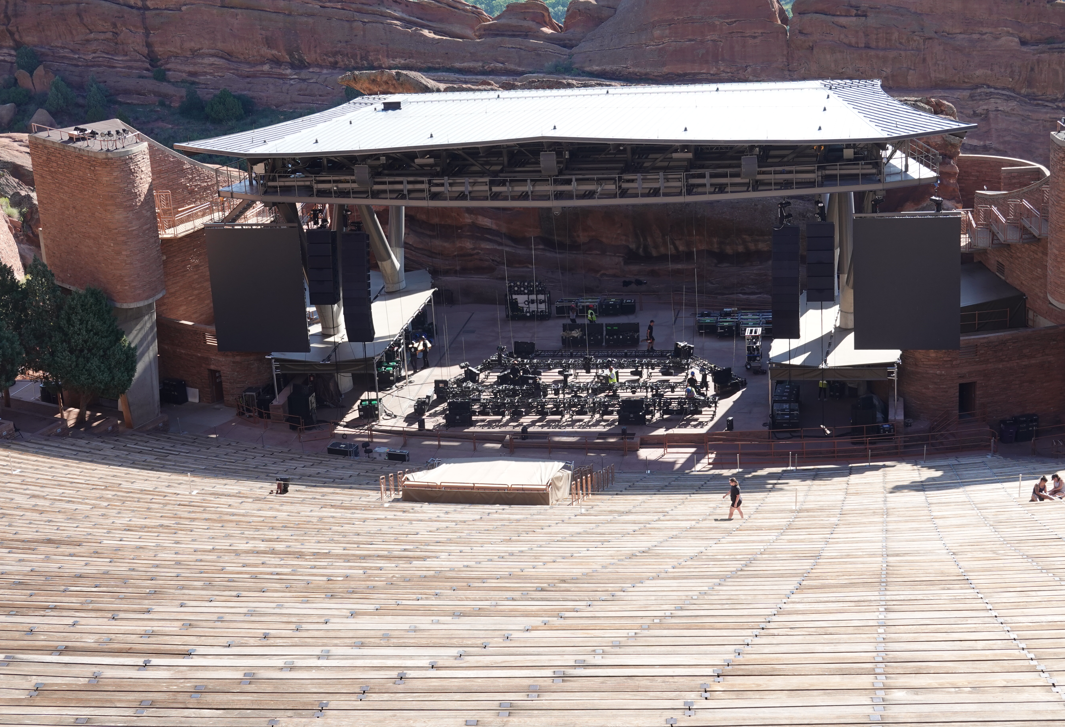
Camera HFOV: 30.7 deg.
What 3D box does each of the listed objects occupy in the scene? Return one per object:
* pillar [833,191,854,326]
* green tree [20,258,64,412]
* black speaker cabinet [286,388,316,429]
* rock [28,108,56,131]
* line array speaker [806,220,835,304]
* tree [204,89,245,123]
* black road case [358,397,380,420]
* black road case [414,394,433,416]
[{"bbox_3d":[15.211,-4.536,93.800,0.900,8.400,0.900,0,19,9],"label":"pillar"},{"bbox_3d":[-24.564,-1.376,97.800,2.600,8.200,2.600,-3,18,0],"label":"green tree"},{"bbox_3d":[-11.457,2.353,97.359,0.970,1.720,1.000,1,17,12],"label":"black speaker cabinet"},{"bbox_3d":[-52.608,-26.063,208.000,3.200,2.800,2.900,-3,18,0],"label":"rock"},{"bbox_3d":[12.975,-4.569,87.348,1.240,3.550,0.820,-1,14,7],"label":"line array speaker"},{"bbox_3d":[-33.046,-27.663,208.000,4.200,3.490,4.200,-3,17,1],"label":"tree"},{"bbox_3d":[-8.075,2.232,95.800,0.950,0.760,0.900,-1,19,8],"label":"black road case"},{"bbox_3d":[-5.382,2.040,95.720,0.800,0.770,0.950,-1,18,9],"label":"black road case"}]

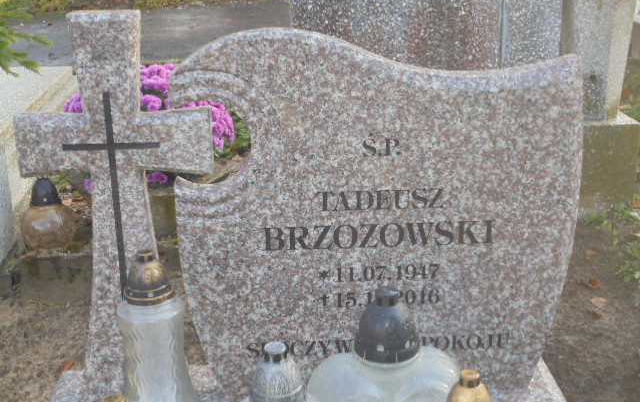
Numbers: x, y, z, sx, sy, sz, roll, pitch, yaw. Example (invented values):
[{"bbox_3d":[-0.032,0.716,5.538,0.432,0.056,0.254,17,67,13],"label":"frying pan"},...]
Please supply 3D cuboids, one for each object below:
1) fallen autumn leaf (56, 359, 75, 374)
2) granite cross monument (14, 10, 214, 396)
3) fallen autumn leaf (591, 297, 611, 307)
[{"bbox_3d":[-0.551,0.361,1.963,0.026,0.012,0.050,19,29,39],"label":"fallen autumn leaf"},{"bbox_3d":[-0.358,0.023,1.671,0.331,0.727,0.088,-2,20,-3],"label":"granite cross monument"},{"bbox_3d":[0.691,0.251,2.225,0.048,0.010,0.030,-5,23,-11],"label":"fallen autumn leaf"}]

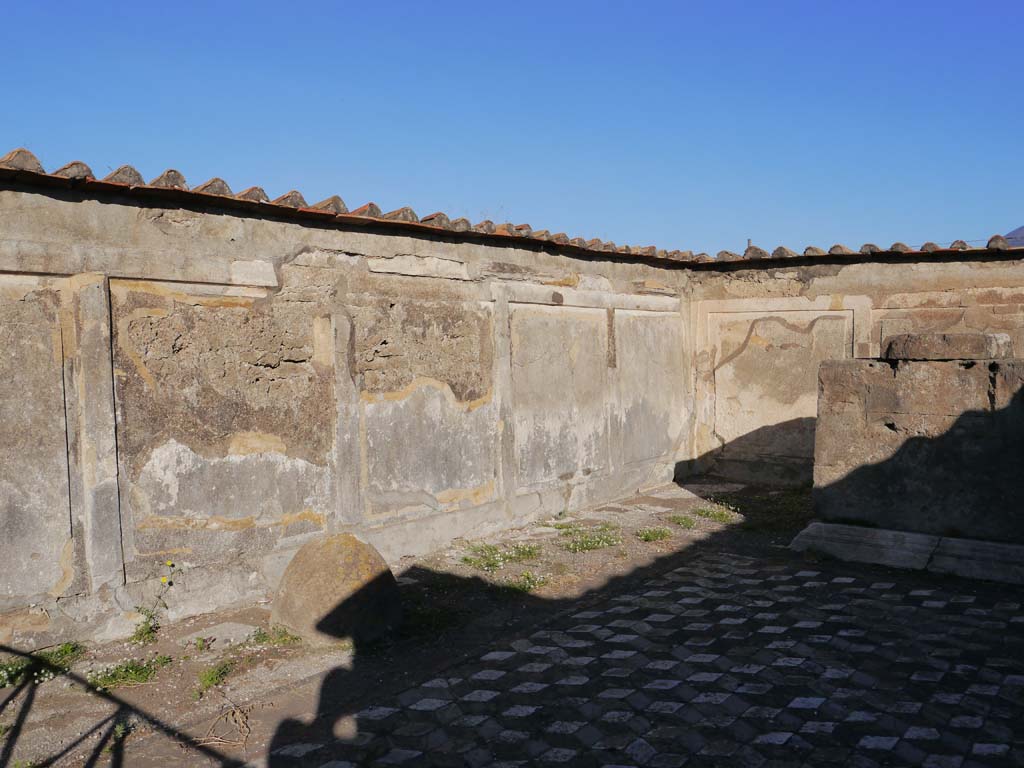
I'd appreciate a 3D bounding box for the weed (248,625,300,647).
[{"bbox_3d":[-1.316,1.387,4.590,0.277,0.071,0.152,-1,3,-16],"label":"weed"}]

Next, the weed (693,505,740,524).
[{"bbox_3d":[1.847,1.170,7.523,0.406,0.143,0.304,0,3,14],"label":"weed"}]

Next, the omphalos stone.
[{"bbox_3d":[-1.035,1.149,4.861,0.745,0.515,0.745,-1,3,-12],"label":"omphalos stone"}]

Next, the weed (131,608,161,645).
[{"bbox_3d":[-2.044,1.334,4.614,0.153,0.188,0.122,-2,3,-24],"label":"weed"}]

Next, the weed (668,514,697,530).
[{"bbox_3d":[1.485,1.203,7.258,0.258,0.112,0.219,0,3,12],"label":"weed"}]

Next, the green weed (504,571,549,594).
[{"bbox_3d":[0.090,1.308,5.543,0.308,0.107,0.231,0,3,1],"label":"green weed"}]

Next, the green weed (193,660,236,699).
[{"bbox_3d":[-1.426,1.398,3.968,0.180,0.117,0.288,-2,3,-20],"label":"green weed"}]

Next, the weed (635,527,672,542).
[{"bbox_3d":[1.171,1.234,6.860,0.310,0.097,0.248,0,3,10],"label":"weed"}]

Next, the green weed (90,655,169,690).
[{"bbox_3d":[-1.883,1.401,4.081,0.367,0.108,0.220,-2,3,-25],"label":"green weed"}]

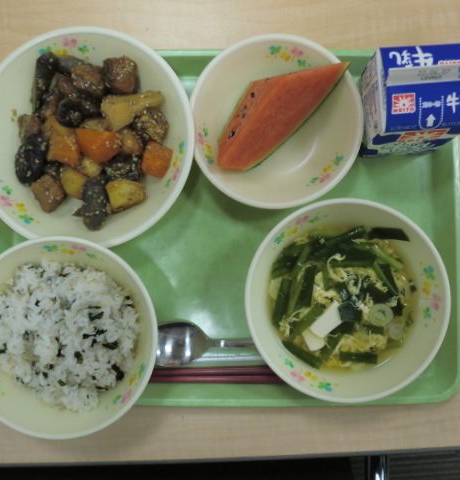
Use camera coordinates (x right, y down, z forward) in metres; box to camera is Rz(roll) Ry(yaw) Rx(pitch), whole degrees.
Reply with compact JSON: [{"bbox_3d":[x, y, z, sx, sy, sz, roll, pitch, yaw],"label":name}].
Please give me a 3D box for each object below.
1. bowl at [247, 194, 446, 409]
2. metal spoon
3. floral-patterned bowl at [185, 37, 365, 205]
[{"bbox_3d":[0.077,0.040,0.344,0.133,0.061,0.133,0,87,1],"label":"bowl"},{"bbox_3d":[0.019,0.079,0.363,0.165,0.020,0.033,0,87,1],"label":"metal spoon"},{"bbox_3d":[0.033,-0.083,0.359,0.123,0.043,0.123,0,87,1],"label":"floral-patterned bowl"}]

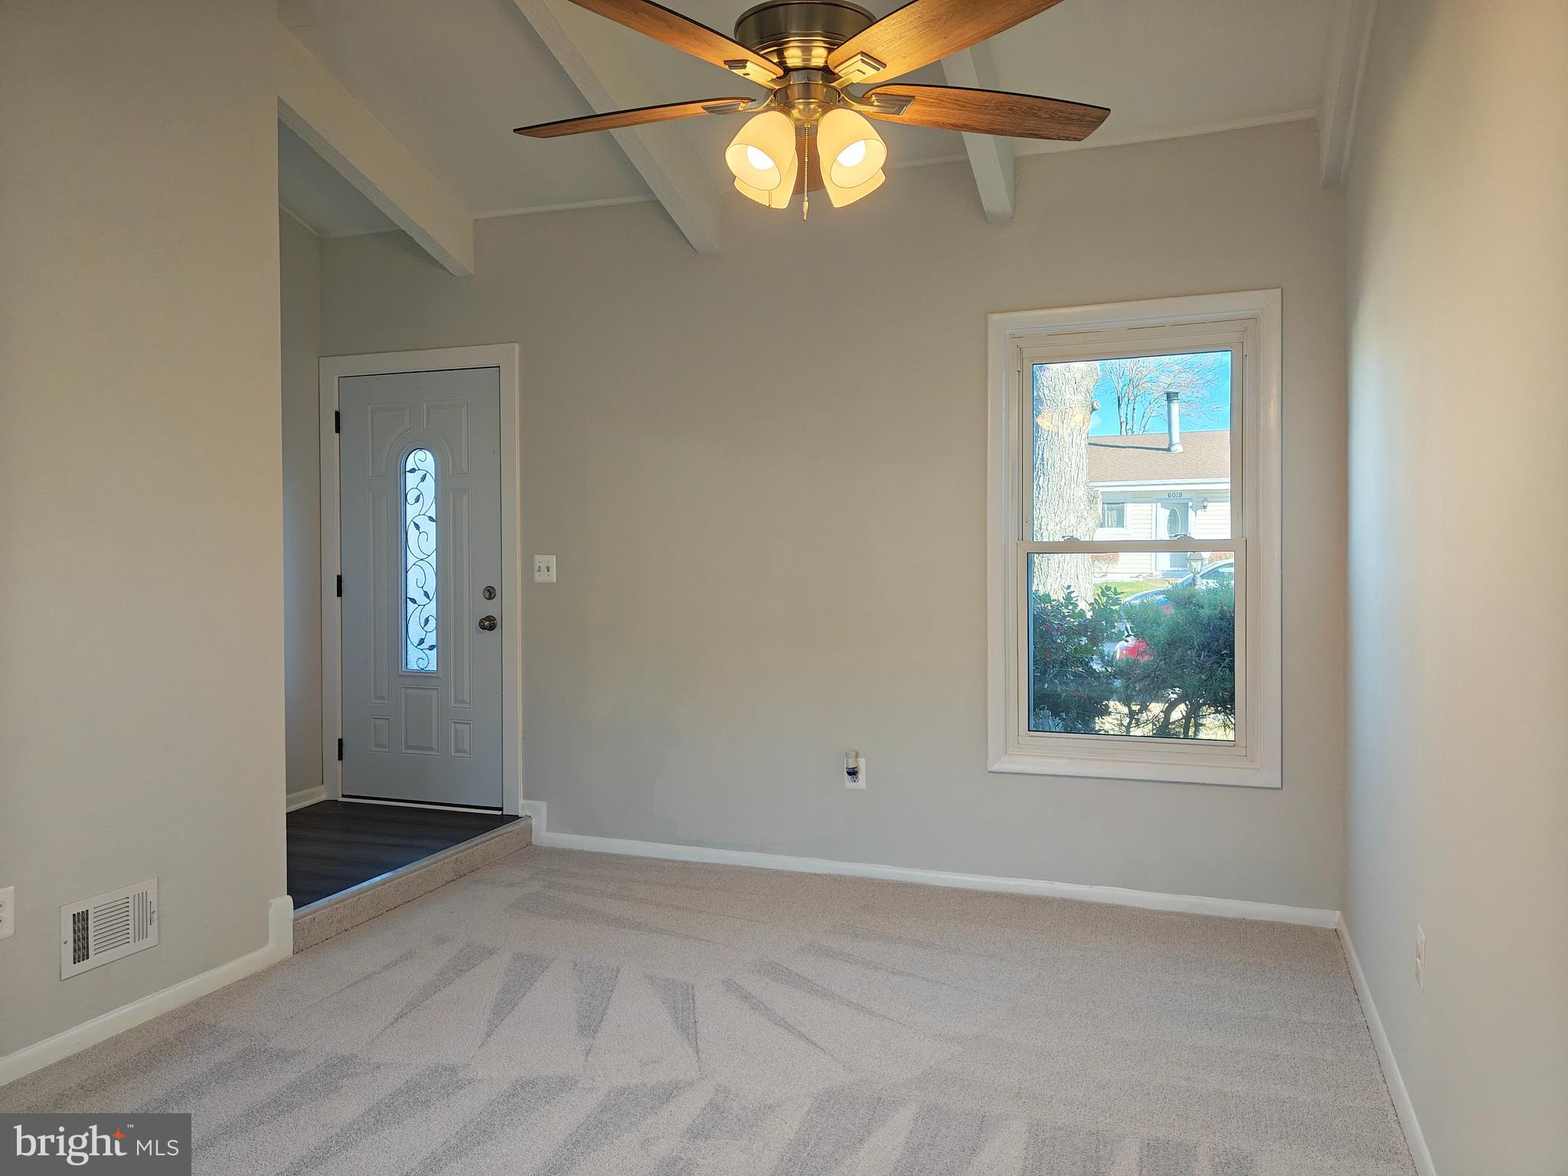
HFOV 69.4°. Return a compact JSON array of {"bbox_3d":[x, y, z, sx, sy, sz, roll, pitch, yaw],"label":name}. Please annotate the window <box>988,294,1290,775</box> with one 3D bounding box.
[{"bbox_3d":[1.293,-0.170,4.233,1.040,1.765,0.100,0,2,21],"label":"window"}]

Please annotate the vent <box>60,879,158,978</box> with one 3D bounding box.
[{"bbox_3d":[-1.856,0.939,3.127,0.020,0.197,0.293,0,2,19],"label":"vent"}]

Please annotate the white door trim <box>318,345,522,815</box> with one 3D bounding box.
[{"bbox_3d":[-1.727,-0.041,5.372,1.135,2.150,0.090,0,2,21],"label":"white door trim"}]

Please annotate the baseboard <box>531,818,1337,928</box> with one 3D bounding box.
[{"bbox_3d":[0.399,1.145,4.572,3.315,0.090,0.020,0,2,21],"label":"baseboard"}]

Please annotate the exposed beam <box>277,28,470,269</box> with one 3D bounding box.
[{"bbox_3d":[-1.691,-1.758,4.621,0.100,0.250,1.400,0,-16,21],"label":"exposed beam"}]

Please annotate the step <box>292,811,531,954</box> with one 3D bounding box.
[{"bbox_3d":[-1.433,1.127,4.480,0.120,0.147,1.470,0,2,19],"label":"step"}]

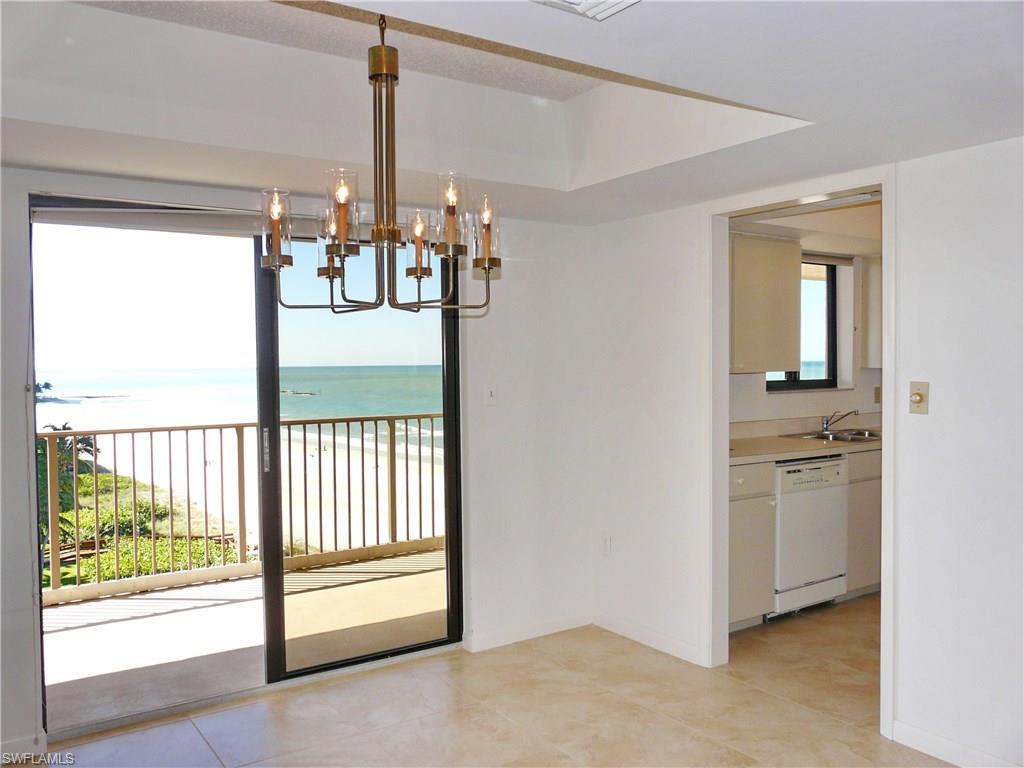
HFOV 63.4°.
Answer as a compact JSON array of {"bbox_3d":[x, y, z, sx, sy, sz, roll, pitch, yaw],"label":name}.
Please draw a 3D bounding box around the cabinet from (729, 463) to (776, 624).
[{"bbox_3d":[1.003,0.803,4.434,0.480,0.810,0.610,-2,2,-33],"label":"cabinet"}]

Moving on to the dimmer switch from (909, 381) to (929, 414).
[{"bbox_3d":[1.420,0.051,2.902,0.028,0.115,0.072,-2,2,-33],"label":"dimmer switch"}]

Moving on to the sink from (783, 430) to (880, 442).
[{"bbox_3d":[2.122,0.405,5.201,0.790,0.175,0.500,-2,2,-33],"label":"sink"}]

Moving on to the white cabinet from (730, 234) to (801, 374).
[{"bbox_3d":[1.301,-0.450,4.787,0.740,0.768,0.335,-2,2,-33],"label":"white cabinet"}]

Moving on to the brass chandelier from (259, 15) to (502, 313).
[{"bbox_3d":[-0.374,-0.663,2.438,0.680,0.870,0.660,-1,2,-16],"label":"brass chandelier"}]

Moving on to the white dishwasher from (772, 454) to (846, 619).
[{"bbox_3d":[1.474,0.813,4.715,0.605,0.847,0.615,-2,2,-33],"label":"white dishwasher"}]

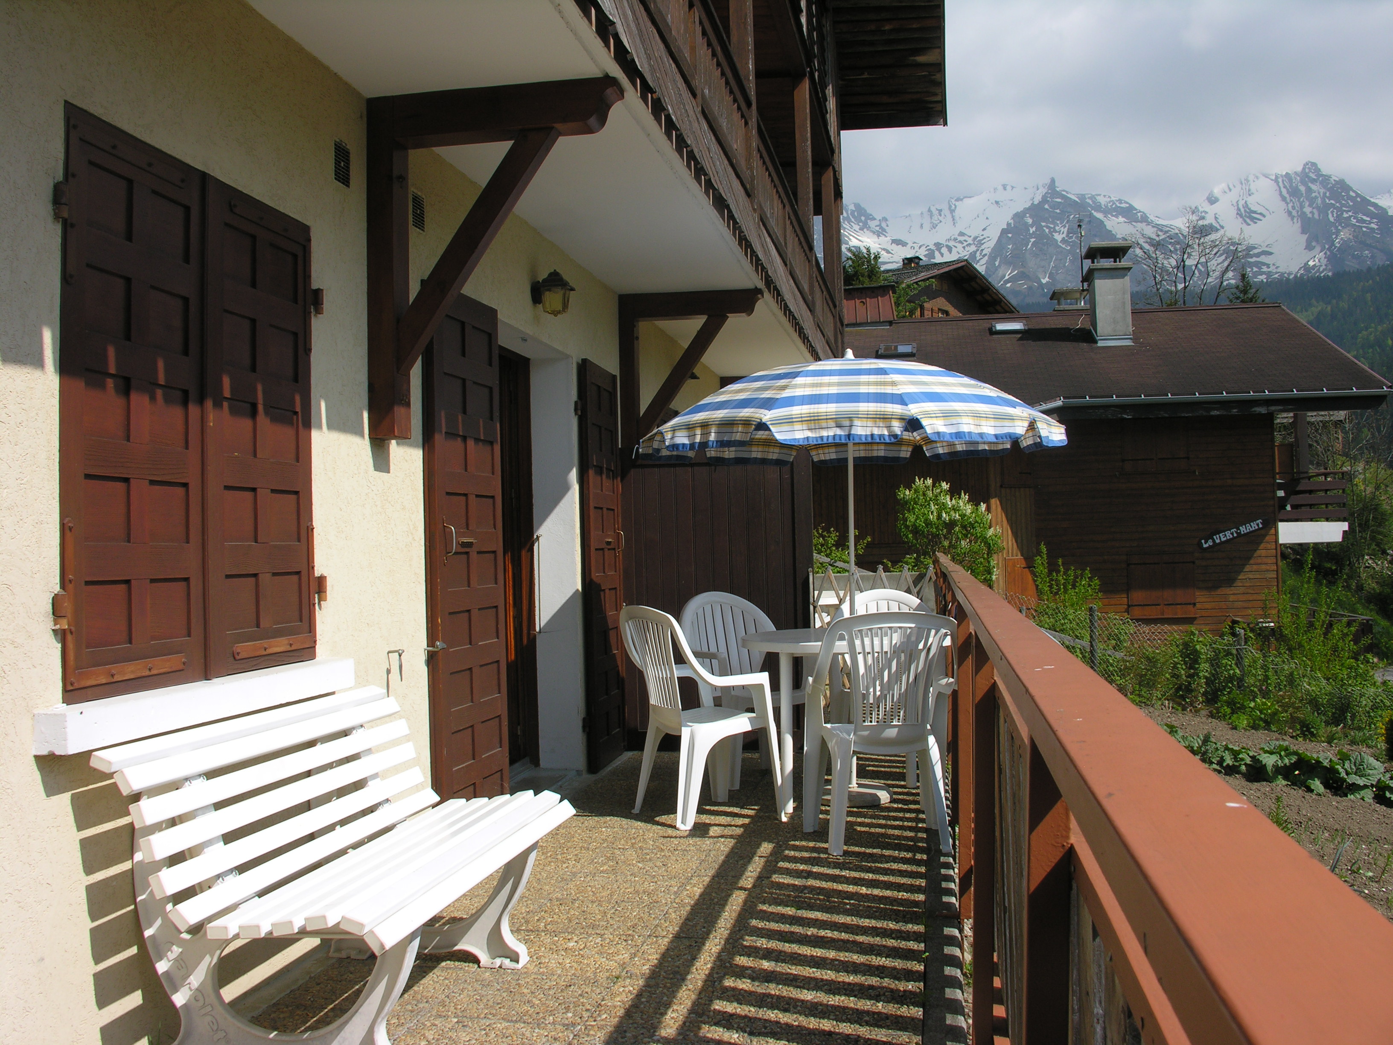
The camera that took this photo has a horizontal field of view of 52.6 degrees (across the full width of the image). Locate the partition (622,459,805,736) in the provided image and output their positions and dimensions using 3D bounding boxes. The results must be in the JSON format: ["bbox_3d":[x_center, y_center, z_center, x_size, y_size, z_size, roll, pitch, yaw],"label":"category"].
[{"bbox_3d":[0.115,0.445,7.943,1.070,1.650,0.080,-1,-1,10],"label":"partition"}]

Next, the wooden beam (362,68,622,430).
[{"bbox_3d":[-0.620,-0.821,4.473,0.835,1.085,0.130,-1,-1,10],"label":"wooden beam"}]

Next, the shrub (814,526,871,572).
[{"bbox_3d":[1.675,0.427,17.000,1.000,1.050,0.950,-1,-1,10],"label":"shrub"}]

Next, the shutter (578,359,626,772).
[{"bbox_3d":[-0.492,0.221,7.416,0.040,2.080,0.740,-1,-1,10],"label":"shutter"}]

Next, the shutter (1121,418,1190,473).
[{"bbox_3d":[8.325,-1.448,25.500,1.200,1.080,0.060,-1,-1,10],"label":"shutter"}]

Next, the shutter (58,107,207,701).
[{"bbox_3d":[-1.254,-0.243,3.147,0.035,1.235,0.565,-1,-1,10],"label":"shutter"}]

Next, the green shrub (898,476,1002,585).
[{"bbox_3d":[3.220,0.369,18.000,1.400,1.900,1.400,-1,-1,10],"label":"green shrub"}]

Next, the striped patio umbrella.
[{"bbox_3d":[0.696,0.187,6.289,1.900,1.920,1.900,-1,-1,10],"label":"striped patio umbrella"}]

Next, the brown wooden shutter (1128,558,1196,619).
[{"bbox_3d":[8.433,1.182,25.500,1.220,1.120,0.060,-1,-1,10],"label":"brown wooden shutter"}]

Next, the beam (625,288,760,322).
[{"bbox_3d":[-0.026,-1.240,8.064,0.830,0.150,0.140,-1,-1,10],"label":"beam"}]

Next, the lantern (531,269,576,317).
[{"bbox_3d":[-0.639,-0.986,6.356,0.180,0.210,0.155,-1,-1,10],"label":"lantern"}]

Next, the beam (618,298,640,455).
[{"bbox_3d":[-0.385,-0.797,8.115,0.090,1.030,0.140,-1,-1,10],"label":"beam"}]

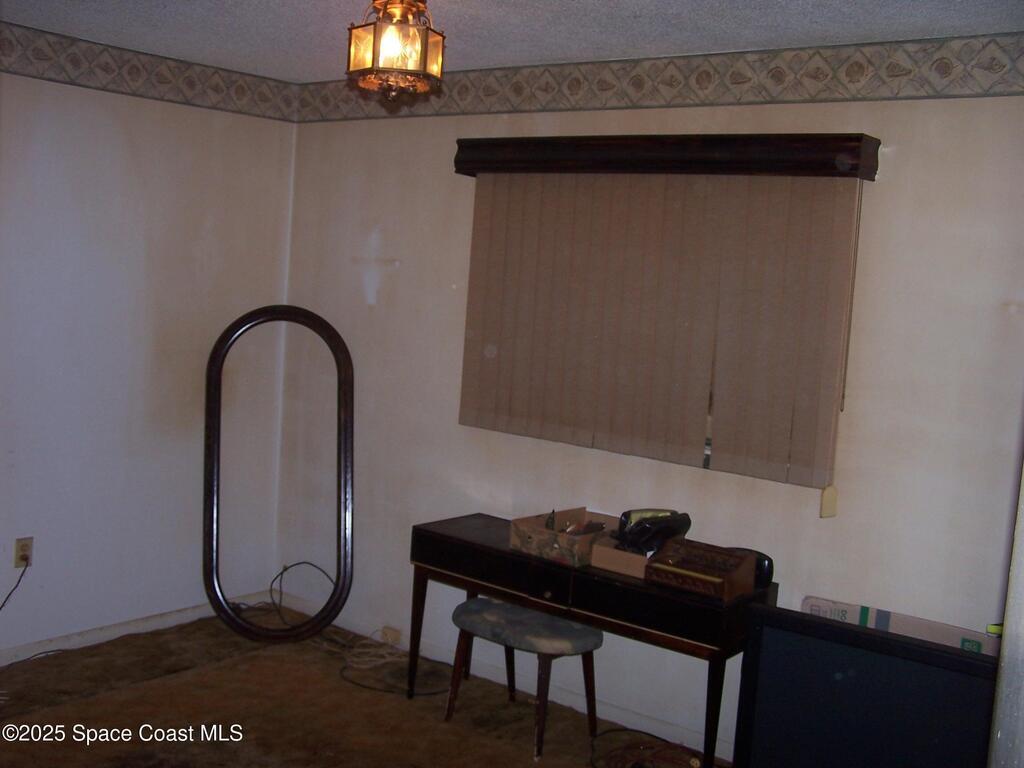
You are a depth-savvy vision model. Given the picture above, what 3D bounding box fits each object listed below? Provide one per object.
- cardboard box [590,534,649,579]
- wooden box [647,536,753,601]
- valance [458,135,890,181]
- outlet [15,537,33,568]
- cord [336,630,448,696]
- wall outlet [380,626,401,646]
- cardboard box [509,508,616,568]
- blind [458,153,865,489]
[{"bbox_3d":[0.427,0.594,3.882,0.209,0.078,0.220,8,8,37],"label":"cardboard box"},{"bbox_3d":[0.624,0.610,3.704,0.302,0.109,0.230,8,8,37],"label":"wooden box"},{"bbox_3d":[0.465,-0.788,3.945,1.615,0.128,0.145,8,8,37],"label":"valance"},{"bbox_3d":[-1.867,0.648,4.310,0.015,0.114,0.069,8,8,37],"label":"outlet"},{"bbox_3d":[-0.458,1.167,4.581,0.510,0.055,0.410,8,8,37],"label":"cord"},{"bbox_3d":[-0.535,1.105,4.910,0.106,0.069,0.015,8,8,37],"label":"wall outlet"},{"bbox_3d":[0.219,0.547,4.045,0.278,0.109,0.342,8,8,37],"label":"cardboard box"},{"bbox_3d":[0.448,-0.276,3.981,1.508,1.048,0.090,8,8,37],"label":"blind"}]

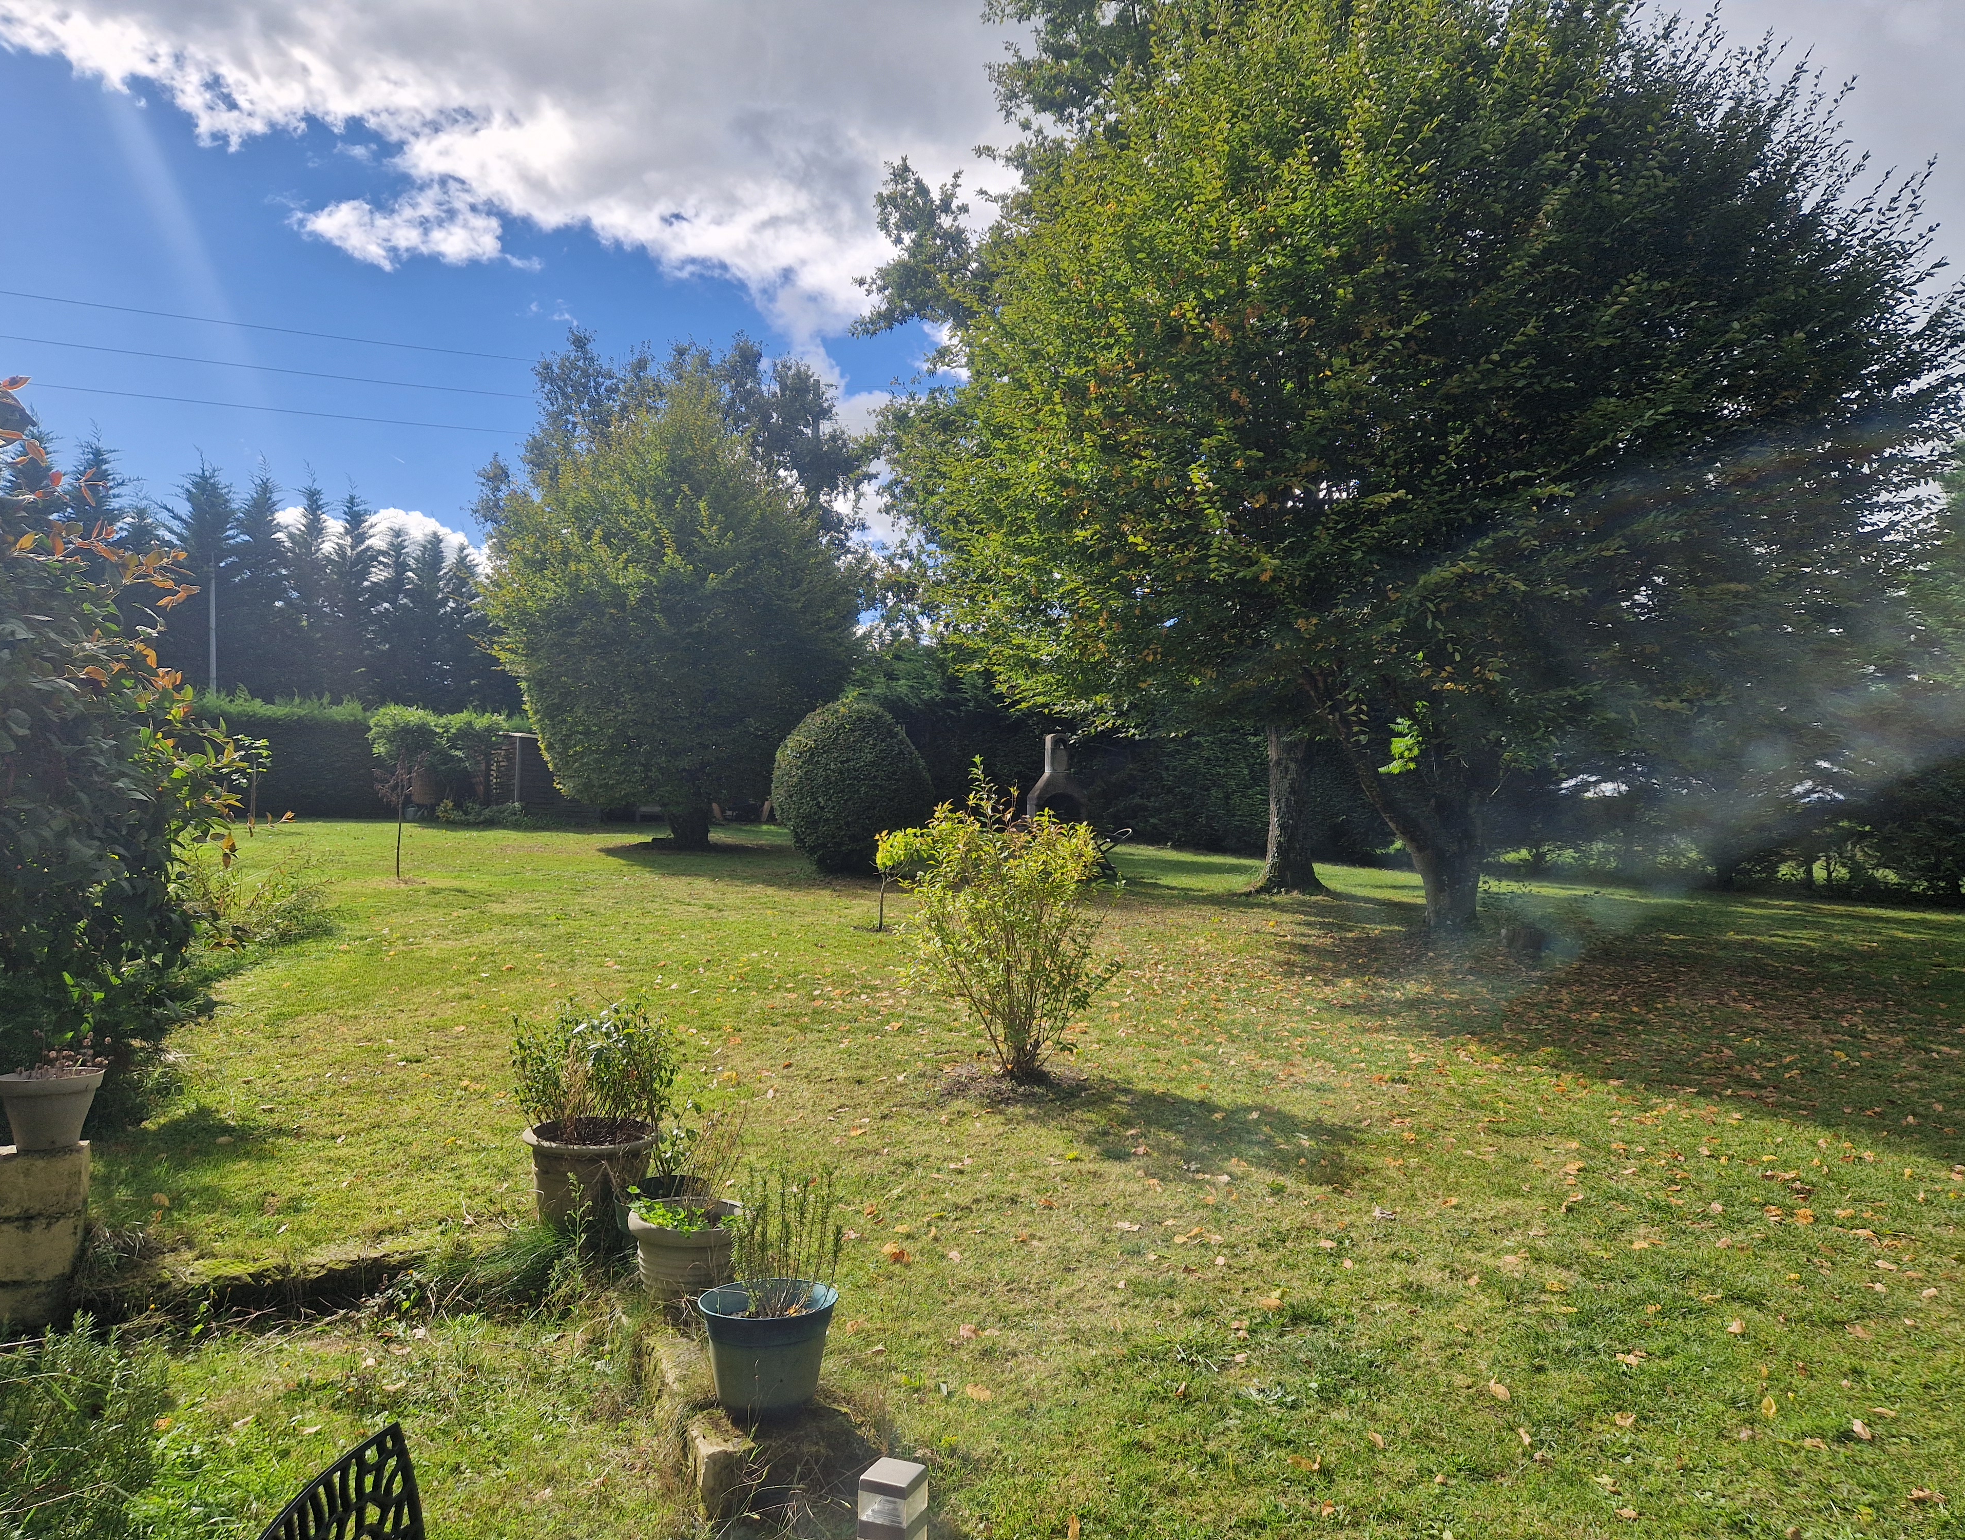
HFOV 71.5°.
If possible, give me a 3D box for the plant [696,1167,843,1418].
[{"bbox_3d":[-0.470,1.140,3.020,0.320,0.522,0.310,0,-1,0],"label":"plant"}]

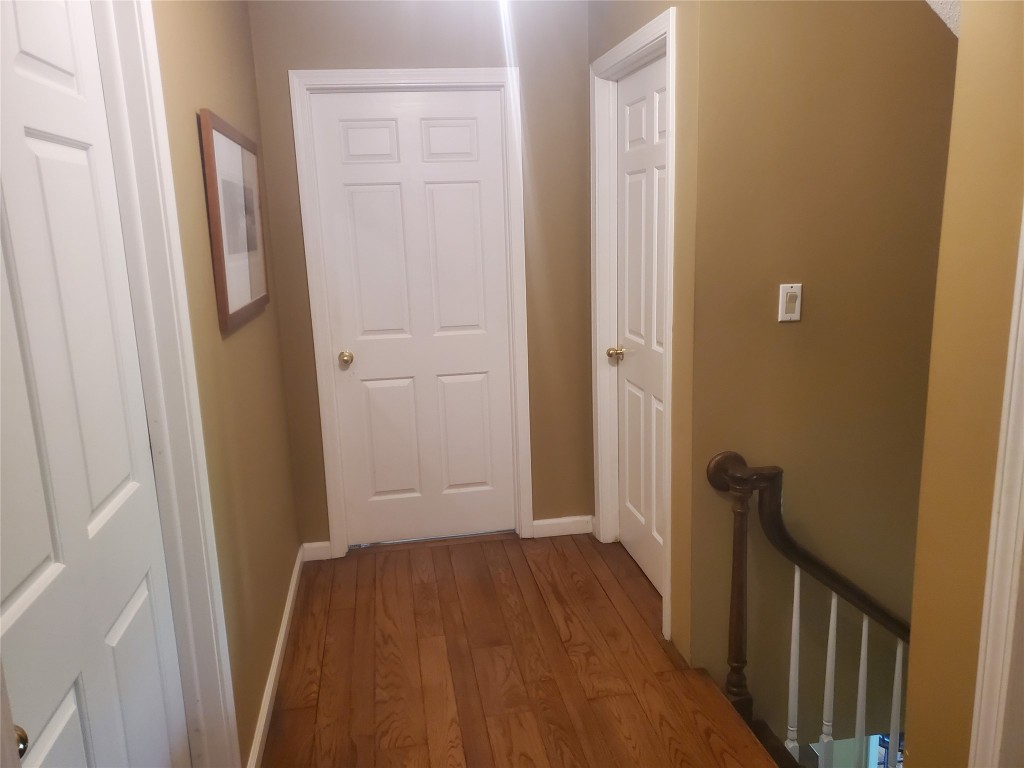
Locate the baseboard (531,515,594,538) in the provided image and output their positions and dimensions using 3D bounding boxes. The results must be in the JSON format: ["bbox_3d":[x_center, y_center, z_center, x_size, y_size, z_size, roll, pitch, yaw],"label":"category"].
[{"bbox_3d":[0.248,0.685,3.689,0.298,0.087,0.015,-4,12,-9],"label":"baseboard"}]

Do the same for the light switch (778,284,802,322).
[{"bbox_3d":[0.862,-0.250,2.373,0.071,0.114,0.012,-4,12,-9],"label":"light switch"}]

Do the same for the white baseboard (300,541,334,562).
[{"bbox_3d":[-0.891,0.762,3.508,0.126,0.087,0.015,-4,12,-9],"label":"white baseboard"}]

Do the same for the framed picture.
[{"bbox_3d":[-0.863,-0.510,2.460,0.022,0.583,0.851,-2,12,-9],"label":"framed picture"}]

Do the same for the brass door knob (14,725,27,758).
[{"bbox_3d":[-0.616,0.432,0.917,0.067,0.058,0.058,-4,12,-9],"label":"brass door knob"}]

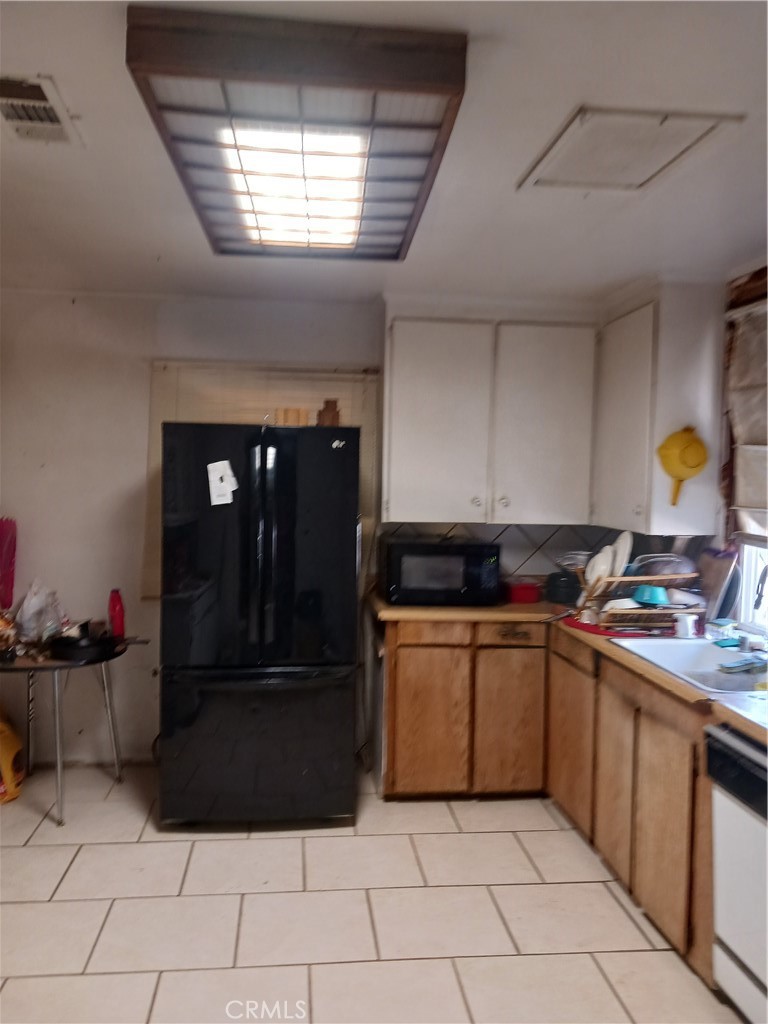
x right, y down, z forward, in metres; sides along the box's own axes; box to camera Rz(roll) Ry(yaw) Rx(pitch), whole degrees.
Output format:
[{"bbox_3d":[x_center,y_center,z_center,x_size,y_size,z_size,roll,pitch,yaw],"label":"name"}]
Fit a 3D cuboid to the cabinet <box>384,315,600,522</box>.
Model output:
[{"bbox_3d":[0.525,-0.454,4.181,1.089,1.016,0.314,1,2,-6],"label":"cabinet"}]

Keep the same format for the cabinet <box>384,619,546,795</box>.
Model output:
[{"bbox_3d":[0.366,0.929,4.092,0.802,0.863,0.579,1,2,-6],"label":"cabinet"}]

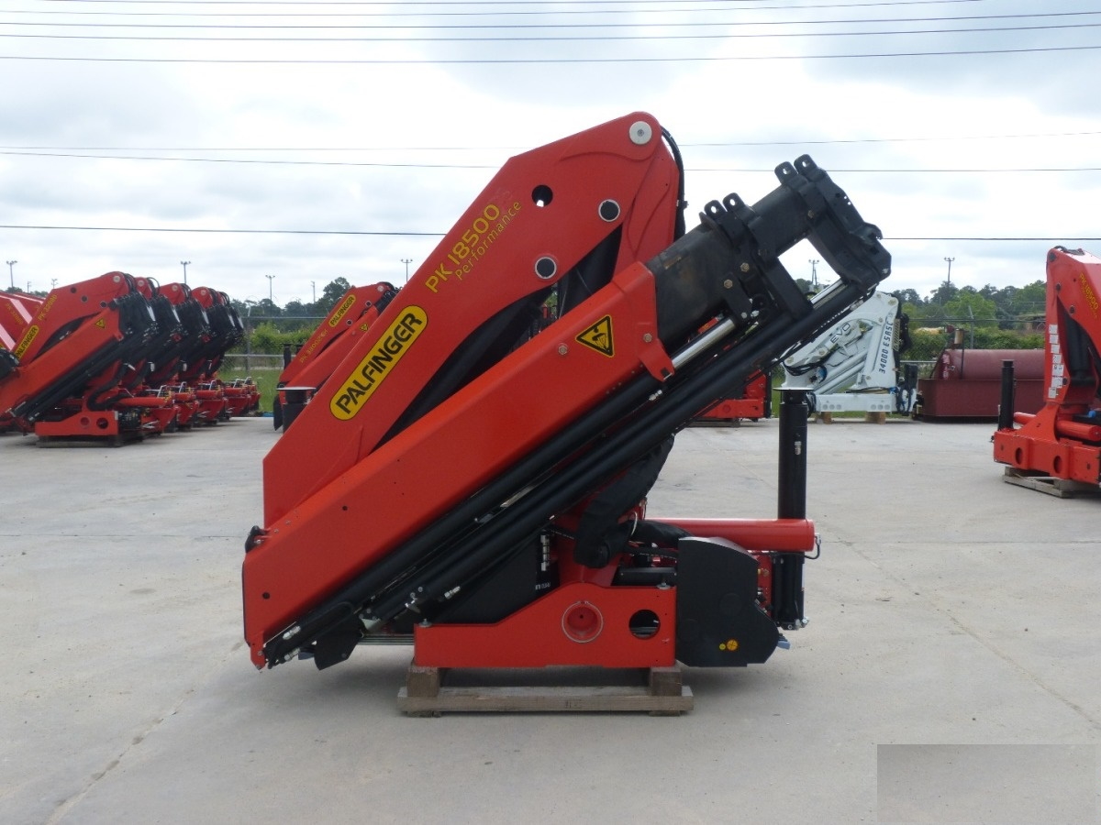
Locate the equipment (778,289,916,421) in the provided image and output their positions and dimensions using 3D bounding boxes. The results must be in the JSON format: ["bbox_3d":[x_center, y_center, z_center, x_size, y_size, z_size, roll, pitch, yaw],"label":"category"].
[{"bbox_3d":[5.470,-1.115,19.319,2.500,2.220,1.050,0,4,0],"label":"equipment"}]

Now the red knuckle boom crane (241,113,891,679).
[{"bbox_3d":[0.070,-0.152,4.500,2.550,2.240,0.950,0,4,0],"label":"red knuckle boom crane"}]

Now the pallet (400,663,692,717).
[{"bbox_3d":[-0.020,1.052,4.559,1.140,0.185,0.880,0,4,0],"label":"pallet"}]

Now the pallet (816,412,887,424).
[{"bbox_3d":[5.510,0.064,19.296,1.150,0.210,0.800,0,4,0],"label":"pallet"}]

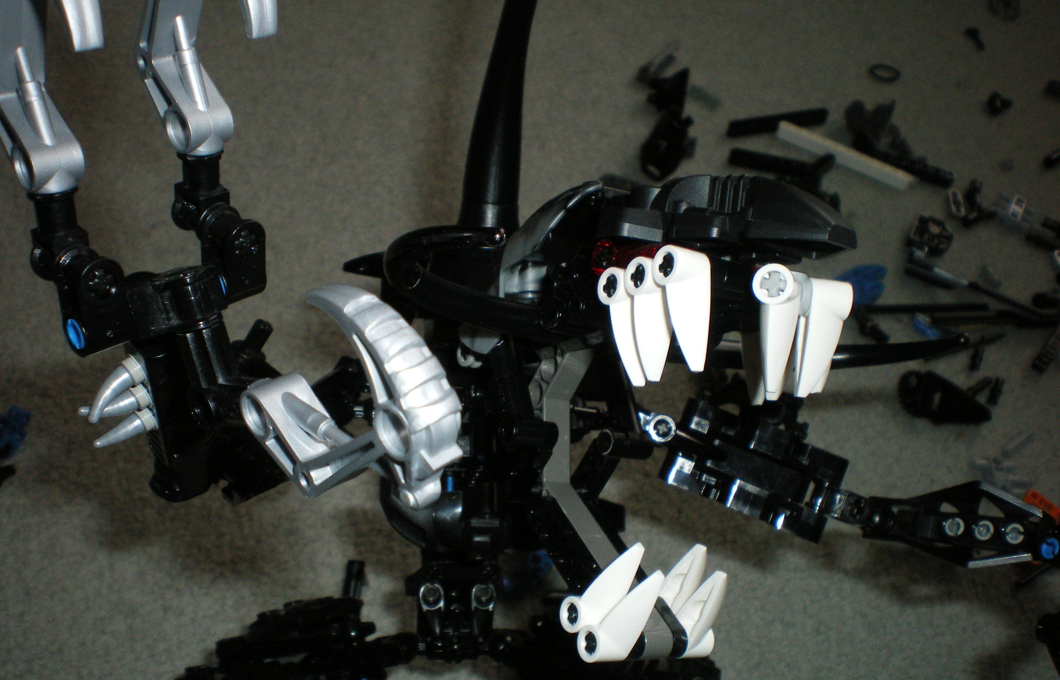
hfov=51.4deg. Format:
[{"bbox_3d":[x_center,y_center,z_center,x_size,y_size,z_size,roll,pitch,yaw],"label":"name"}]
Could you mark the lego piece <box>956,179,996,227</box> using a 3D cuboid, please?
[{"bbox_3d":[0.247,-0.076,0.610,0.021,0.011,0.026,13,46,12],"label":"lego piece"}]

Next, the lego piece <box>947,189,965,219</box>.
[{"bbox_3d":[0.257,-0.083,0.665,0.008,0.008,0.020,6,45,3],"label":"lego piece"}]

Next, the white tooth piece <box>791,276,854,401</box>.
[{"bbox_3d":[0.054,0.000,0.203,0.008,0.025,0.008,-1,15,-12],"label":"white tooth piece"}]

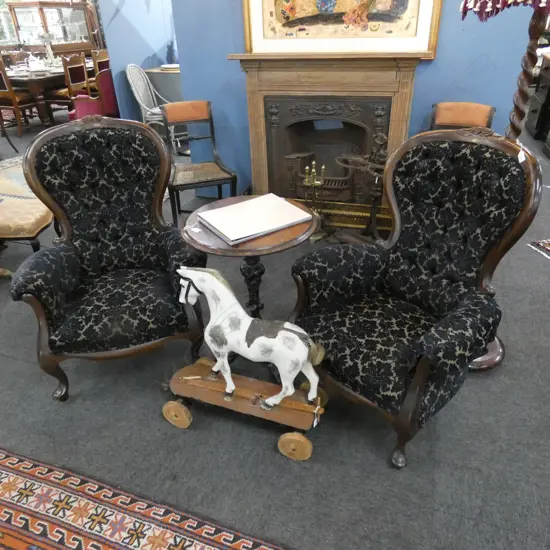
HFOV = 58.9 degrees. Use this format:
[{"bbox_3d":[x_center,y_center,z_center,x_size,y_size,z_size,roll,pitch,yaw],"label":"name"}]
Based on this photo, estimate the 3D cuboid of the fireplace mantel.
[{"bbox_3d":[0.383,-1.055,3.685,1.400,1.140,0.220,3,31,8],"label":"fireplace mantel"}]

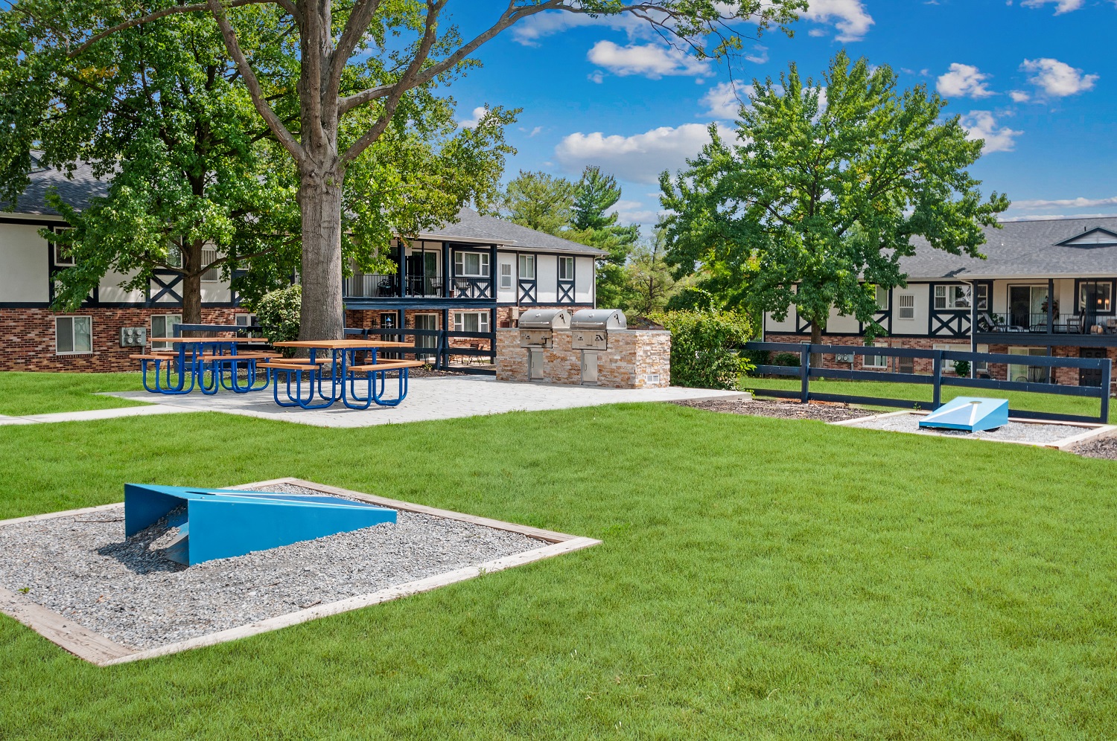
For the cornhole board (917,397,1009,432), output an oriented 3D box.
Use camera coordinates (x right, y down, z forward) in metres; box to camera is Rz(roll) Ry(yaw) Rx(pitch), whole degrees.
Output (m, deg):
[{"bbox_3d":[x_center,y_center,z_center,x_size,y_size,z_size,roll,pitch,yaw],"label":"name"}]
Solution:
[{"bbox_3d":[4.930,0.520,11.652,0.610,0.300,1.220,4,5,42],"label":"cornhole board"}]

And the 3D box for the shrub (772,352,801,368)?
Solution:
[{"bbox_3d":[10.632,-0.261,44.584,1.500,1.150,1.400,0,4,0],"label":"shrub"}]

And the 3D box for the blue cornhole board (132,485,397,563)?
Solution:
[{"bbox_3d":[-1.525,0.702,5.059,0.610,0.300,1.220,3,5,41],"label":"blue cornhole board"}]

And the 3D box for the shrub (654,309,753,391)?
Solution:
[{"bbox_3d":[2.316,-0.375,15.310,1.650,1.280,1.350,3,5,39],"label":"shrub"}]

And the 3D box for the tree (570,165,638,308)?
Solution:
[{"bbox_3d":[2.885,-6.880,61.676,5.200,13.000,5.200,0,4,0],"label":"tree"}]

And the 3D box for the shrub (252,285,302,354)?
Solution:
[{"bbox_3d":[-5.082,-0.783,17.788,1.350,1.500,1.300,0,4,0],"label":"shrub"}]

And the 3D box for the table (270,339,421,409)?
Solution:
[{"bbox_3d":[-2.660,0.033,11.879,1.880,0.770,1.880,3,5,39],"label":"table"}]

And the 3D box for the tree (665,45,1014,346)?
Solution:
[{"bbox_3d":[11.437,-6.426,40.158,14.700,13.700,14.000,0,4,0],"label":"tree"}]

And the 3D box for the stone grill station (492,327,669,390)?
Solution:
[{"bbox_3d":[0.363,-0.233,16.047,2.980,0.910,0.937,3,5,41],"label":"stone grill station"}]

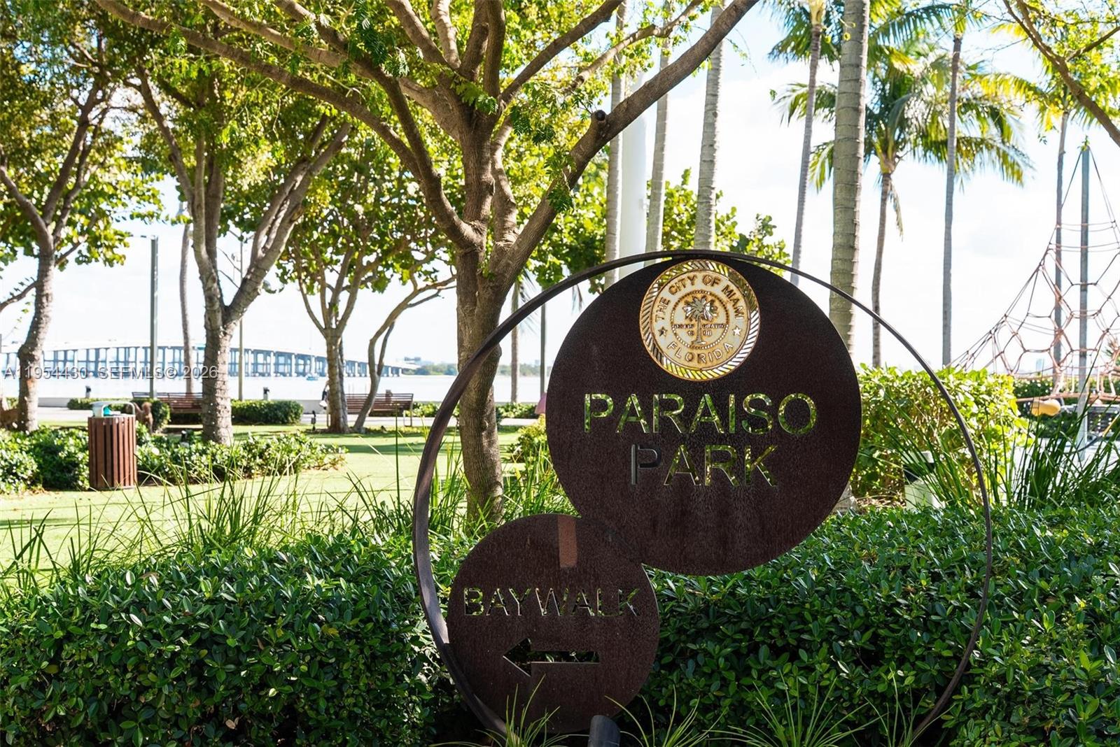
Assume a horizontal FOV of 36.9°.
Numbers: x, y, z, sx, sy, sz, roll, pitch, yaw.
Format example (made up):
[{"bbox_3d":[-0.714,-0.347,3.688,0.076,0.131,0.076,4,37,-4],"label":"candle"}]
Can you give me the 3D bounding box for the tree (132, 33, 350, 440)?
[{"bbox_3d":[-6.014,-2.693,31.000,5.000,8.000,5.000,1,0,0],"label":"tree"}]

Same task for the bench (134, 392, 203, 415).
[{"bbox_3d":[-9.701,0.844,42.000,2.100,0.840,0.620,1,0,-27],"label":"bench"}]

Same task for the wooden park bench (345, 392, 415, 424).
[{"bbox_3d":[-4.714,0.917,42.000,2.200,0.850,0.620,1,0,-27],"label":"wooden park bench"}]

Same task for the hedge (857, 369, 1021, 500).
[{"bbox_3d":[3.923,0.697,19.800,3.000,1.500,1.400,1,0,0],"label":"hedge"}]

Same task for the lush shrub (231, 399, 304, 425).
[{"bbox_3d":[-7.800,0.986,43.600,2.300,0.620,1.000,1,0,-20],"label":"lush shrub"}]

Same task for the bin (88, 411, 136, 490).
[{"bbox_3d":[-5.061,0.831,19.000,0.560,0.950,0.560,1,0,-16],"label":"bin"}]

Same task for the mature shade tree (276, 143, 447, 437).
[{"bbox_3d":[-4.407,-2.060,37.200,4.400,6.800,4.400,1,0,0],"label":"mature shade tree"}]

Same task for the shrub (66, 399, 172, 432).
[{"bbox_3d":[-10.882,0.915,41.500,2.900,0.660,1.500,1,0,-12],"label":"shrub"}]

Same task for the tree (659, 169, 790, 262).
[{"bbox_3d":[3.009,-1.547,36.000,4.400,6.000,4.400,1,0,0],"label":"tree"}]

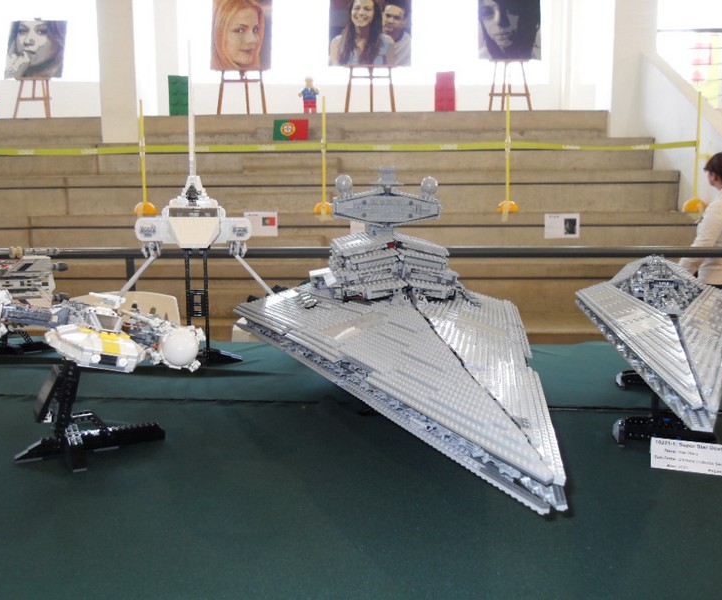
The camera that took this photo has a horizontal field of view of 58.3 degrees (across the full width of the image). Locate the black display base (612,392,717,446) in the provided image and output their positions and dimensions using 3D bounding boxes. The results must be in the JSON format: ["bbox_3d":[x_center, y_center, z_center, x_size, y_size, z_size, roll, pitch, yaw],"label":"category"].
[{"bbox_3d":[0.427,0.175,0.913,0.132,0.062,0.065,3,7,22],"label":"black display base"}]

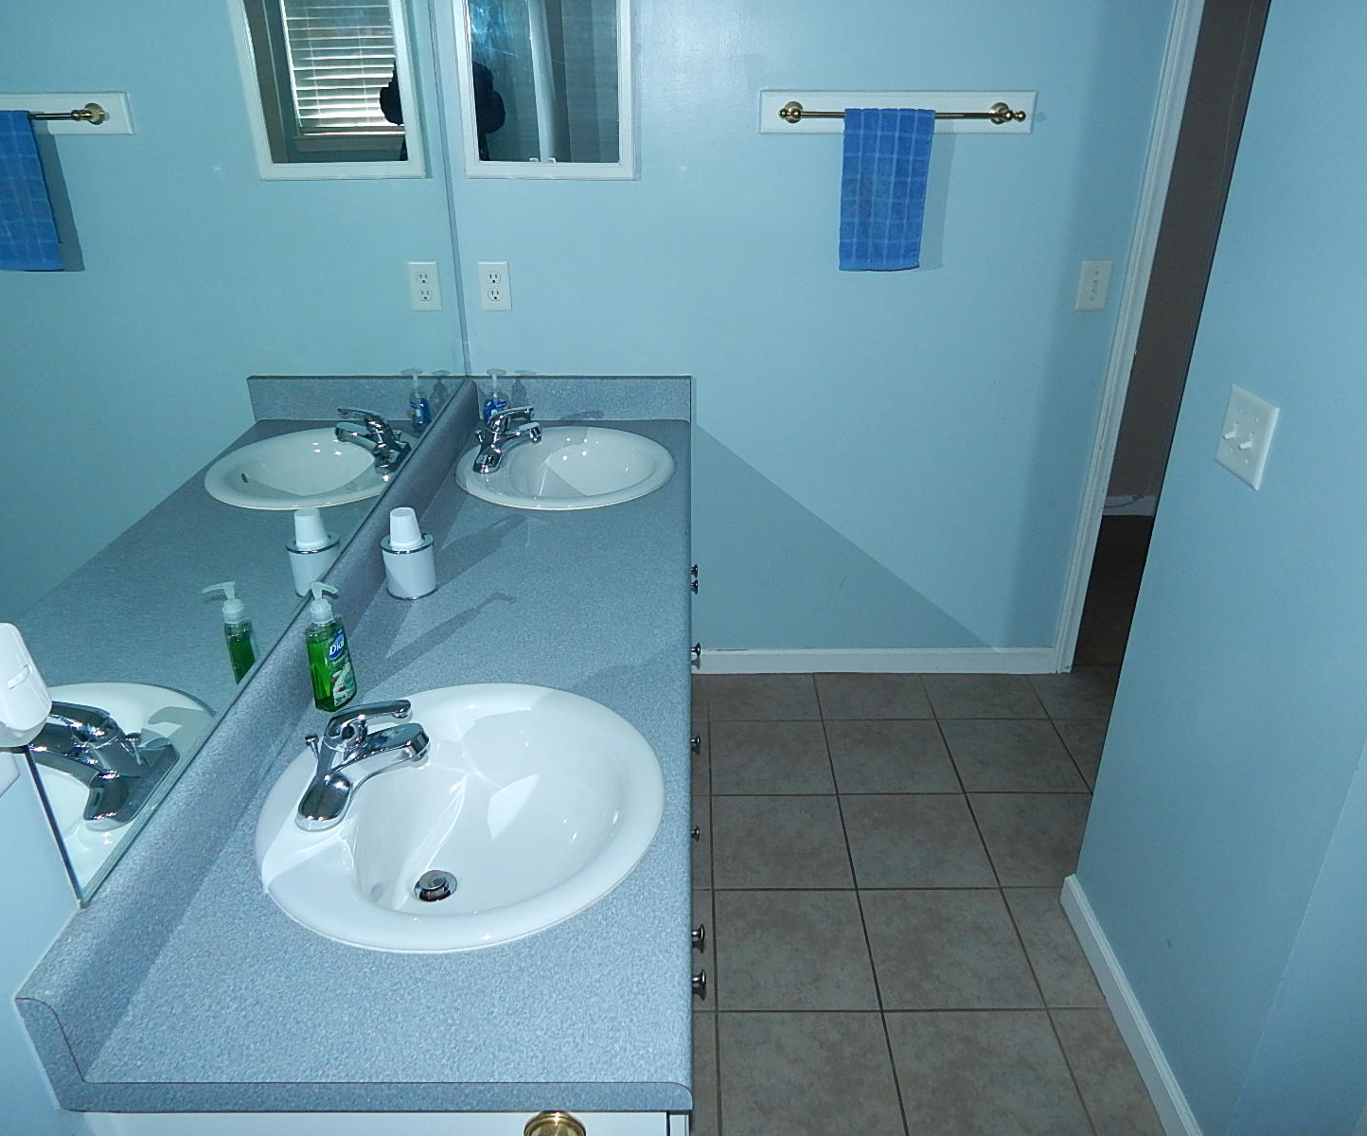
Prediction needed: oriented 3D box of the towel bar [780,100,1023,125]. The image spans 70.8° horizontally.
[{"bbox_3d":[0.469,-0.983,2.080,0.525,0.046,0.077,0,27,1],"label":"towel bar"}]

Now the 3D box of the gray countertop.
[{"bbox_3d":[-0.265,0.007,1.636,0.559,0.150,1.812,0,27,1],"label":"gray countertop"}]

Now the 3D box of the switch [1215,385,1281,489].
[{"bbox_3d":[0.793,-0.187,1.373,0.010,0.114,0.117,0,27,1],"label":"switch"}]

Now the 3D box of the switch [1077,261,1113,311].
[{"bbox_3d":[0.982,-0.670,2.294,0.073,0.115,0.007,0,27,1],"label":"switch"}]

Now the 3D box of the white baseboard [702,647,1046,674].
[{"bbox_3d":[0.552,0.271,2.777,1.052,0.091,0.014,0,27,1],"label":"white baseboard"}]

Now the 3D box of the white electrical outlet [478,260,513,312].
[{"bbox_3d":[-0.450,-0.673,2.302,0.069,0.116,0.007,0,27,1],"label":"white electrical outlet"}]

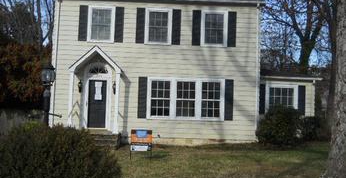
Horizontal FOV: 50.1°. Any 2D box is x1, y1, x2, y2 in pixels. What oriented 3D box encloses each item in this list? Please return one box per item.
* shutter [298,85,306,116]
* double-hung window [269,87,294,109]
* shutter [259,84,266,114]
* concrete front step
[{"bbox_3d":[6.152,0.565,17.573,0.342,1.400,0.045,2,-3,-1],"label":"shutter"},{"bbox_3d":[5.161,0.527,17.571,1.220,1.170,0.100,2,-3,-1],"label":"double-hung window"},{"bbox_3d":[4.226,0.497,17.530,0.342,1.400,0.045,2,-3,-1],"label":"shutter"},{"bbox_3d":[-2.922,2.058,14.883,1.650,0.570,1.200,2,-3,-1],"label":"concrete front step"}]

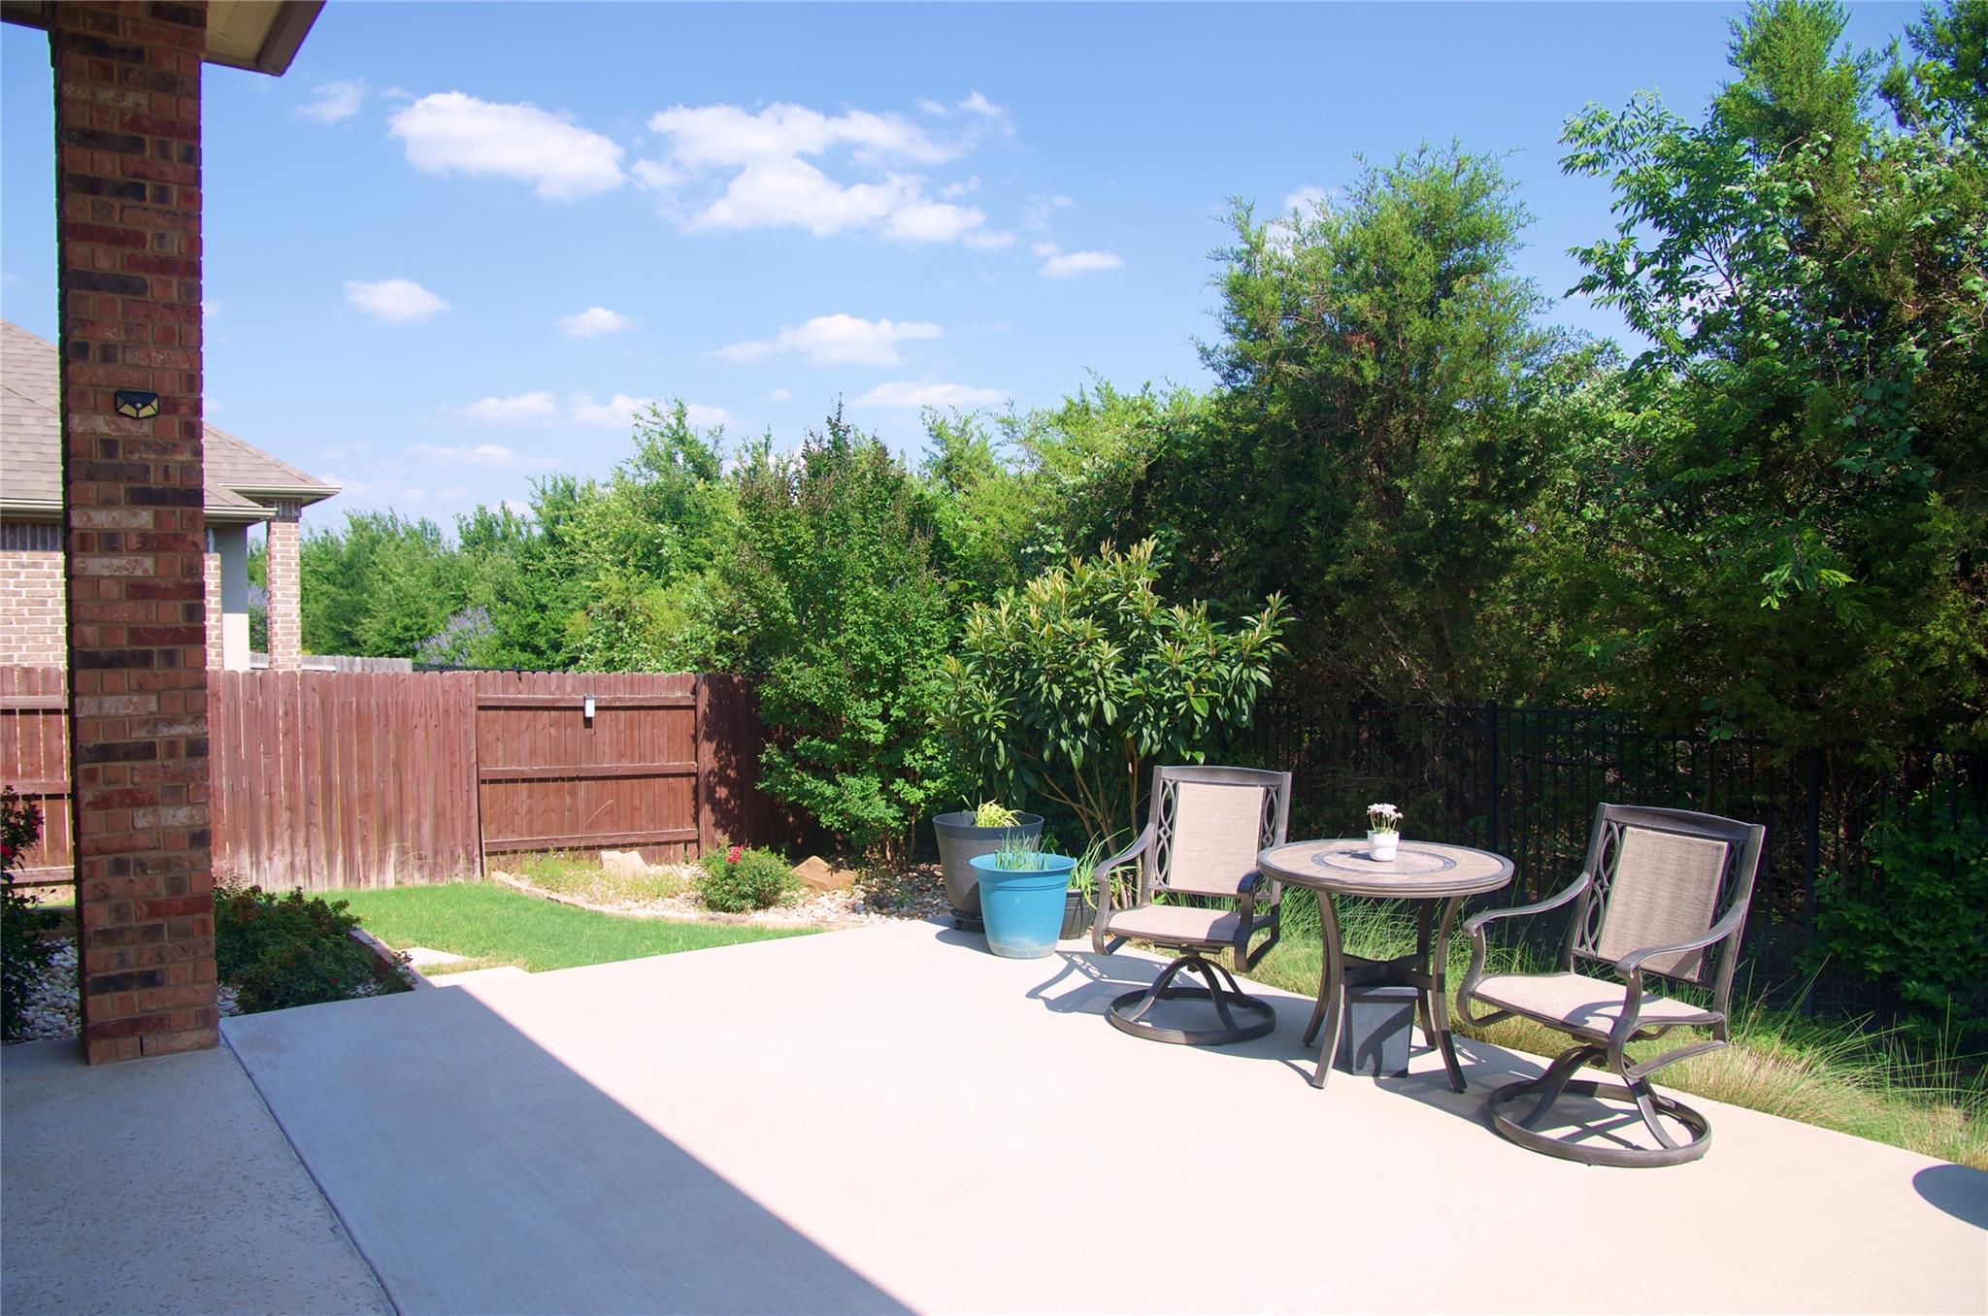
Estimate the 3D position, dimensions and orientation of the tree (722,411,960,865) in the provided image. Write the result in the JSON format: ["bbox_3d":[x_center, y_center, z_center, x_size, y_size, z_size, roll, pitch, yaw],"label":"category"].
[{"bbox_3d":[-1.258,-0.176,11.100,1.930,3.829,1.850,-1,1,0],"label":"tree"}]

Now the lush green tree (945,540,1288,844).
[{"bbox_3d":[0.684,0.393,7.304,1.880,2.096,1.800,-1,1,0],"label":"lush green tree"}]

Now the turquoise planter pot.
[{"bbox_3d":[0.145,1.213,6.383,0.512,0.432,0.512,-1,1,0],"label":"turquoise planter pot"}]

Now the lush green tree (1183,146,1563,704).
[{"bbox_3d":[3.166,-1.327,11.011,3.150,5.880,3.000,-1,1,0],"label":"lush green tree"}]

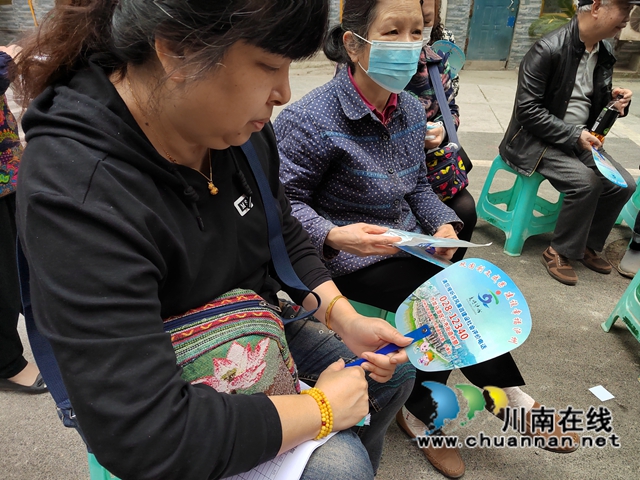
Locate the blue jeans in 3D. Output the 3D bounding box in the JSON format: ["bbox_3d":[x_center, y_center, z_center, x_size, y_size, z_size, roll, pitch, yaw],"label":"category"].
[{"bbox_3d":[-0.095,0.402,0.919,0.600,0.600,0.420,10,29,20],"label":"blue jeans"}]

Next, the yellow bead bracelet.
[{"bbox_3d":[-0.005,0.250,0.610,0.024,0.072,0.064,-3,-20,-34],"label":"yellow bead bracelet"}]

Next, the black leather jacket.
[{"bbox_3d":[1.177,-0.679,2.056,0.500,0.700,0.430,-10,29,-16],"label":"black leather jacket"}]

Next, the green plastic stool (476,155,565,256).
[{"bbox_3d":[1.152,-0.216,2.386,0.365,0.455,0.365,-9,29,-15],"label":"green plastic stool"}]

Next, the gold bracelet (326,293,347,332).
[{"bbox_3d":[0.032,0.131,0.760,0.009,0.063,0.060,18,12,39],"label":"gold bracelet"}]

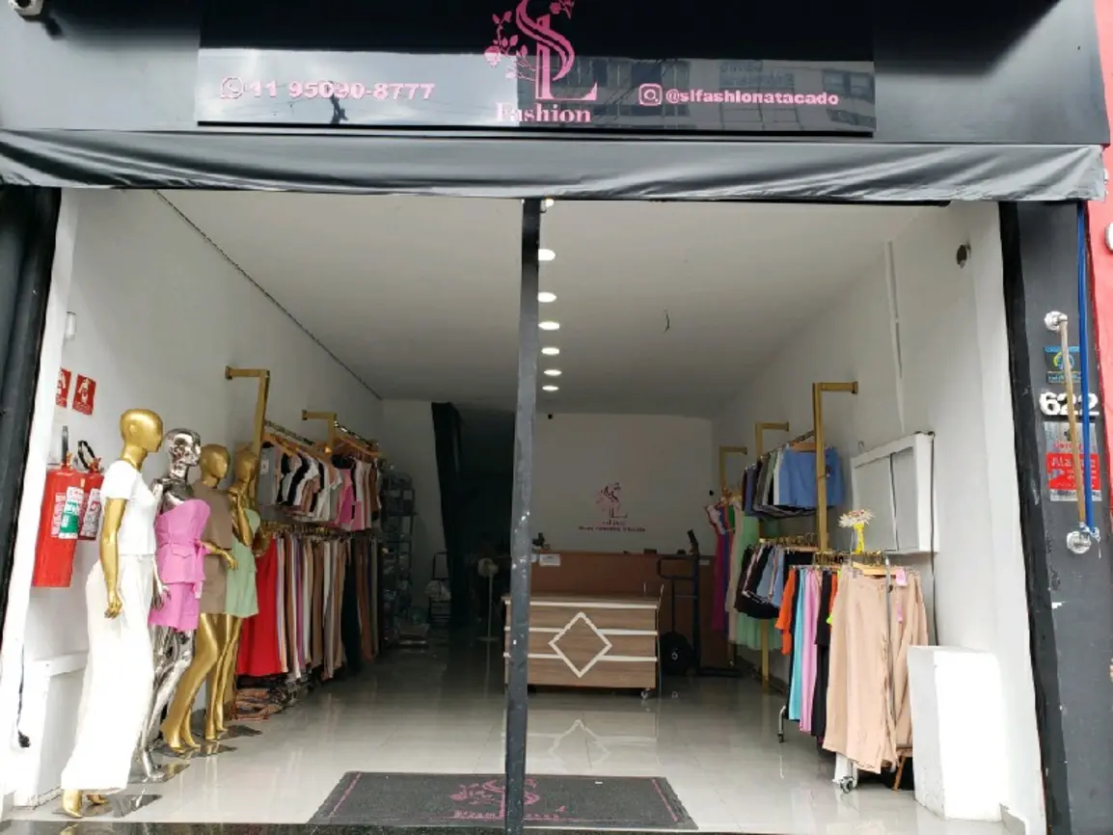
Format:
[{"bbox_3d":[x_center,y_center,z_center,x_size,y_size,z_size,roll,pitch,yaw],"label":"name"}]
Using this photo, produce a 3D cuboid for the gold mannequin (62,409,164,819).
[{"bbox_3d":[-1.983,0.839,3.829,0.350,1.776,0.430,0,-10,6],"label":"gold mannequin"}]

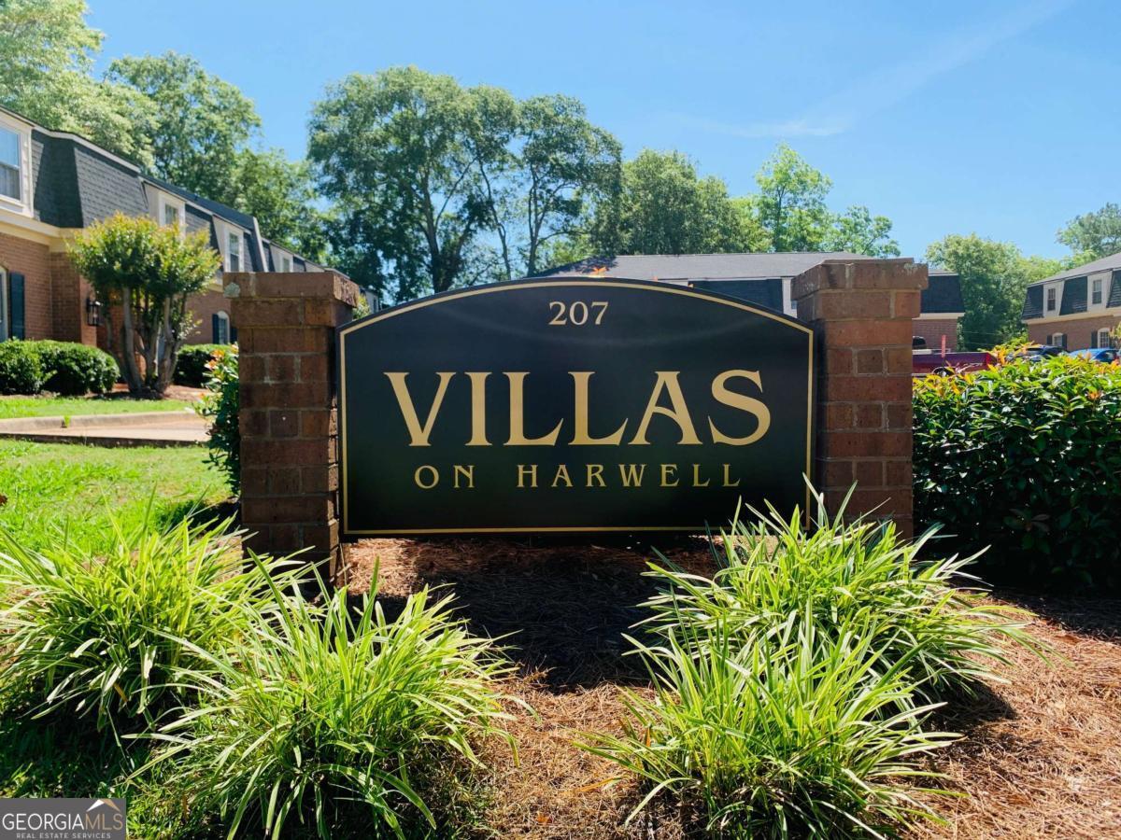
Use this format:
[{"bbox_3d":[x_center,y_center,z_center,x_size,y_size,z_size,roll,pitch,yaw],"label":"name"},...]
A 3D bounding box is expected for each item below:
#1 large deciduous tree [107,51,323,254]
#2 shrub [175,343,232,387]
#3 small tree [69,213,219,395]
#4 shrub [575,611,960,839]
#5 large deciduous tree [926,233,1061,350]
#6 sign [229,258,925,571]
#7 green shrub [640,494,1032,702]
[{"bbox_3d":[-18.331,-10.442,44.714,11.535,18.045,10.382,-1,3,-22],"label":"large deciduous tree"},{"bbox_3d":[-8.005,-1.233,19.011,1.522,0.968,1.522,0,2,0],"label":"shrub"},{"bbox_3d":[-7.400,-2.061,14.970,2.665,3.206,2.532,-2,3,-26],"label":"small tree"},{"bbox_3d":[0.397,0.507,1.600,0.680,0.350,0.600,0,2,14],"label":"shrub"},{"bbox_3d":[25.521,-6.619,49.626,8.015,8.661,7.214,1,3,27],"label":"large deciduous tree"},{"bbox_3d":[0.057,0.042,3.144,2.468,1.160,0.385,0,2,0],"label":"sign"},{"bbox_3d":[0.718,0.435,2.196,0.990,0.440,0.850,0,2,18],"label":"green shrub"}]

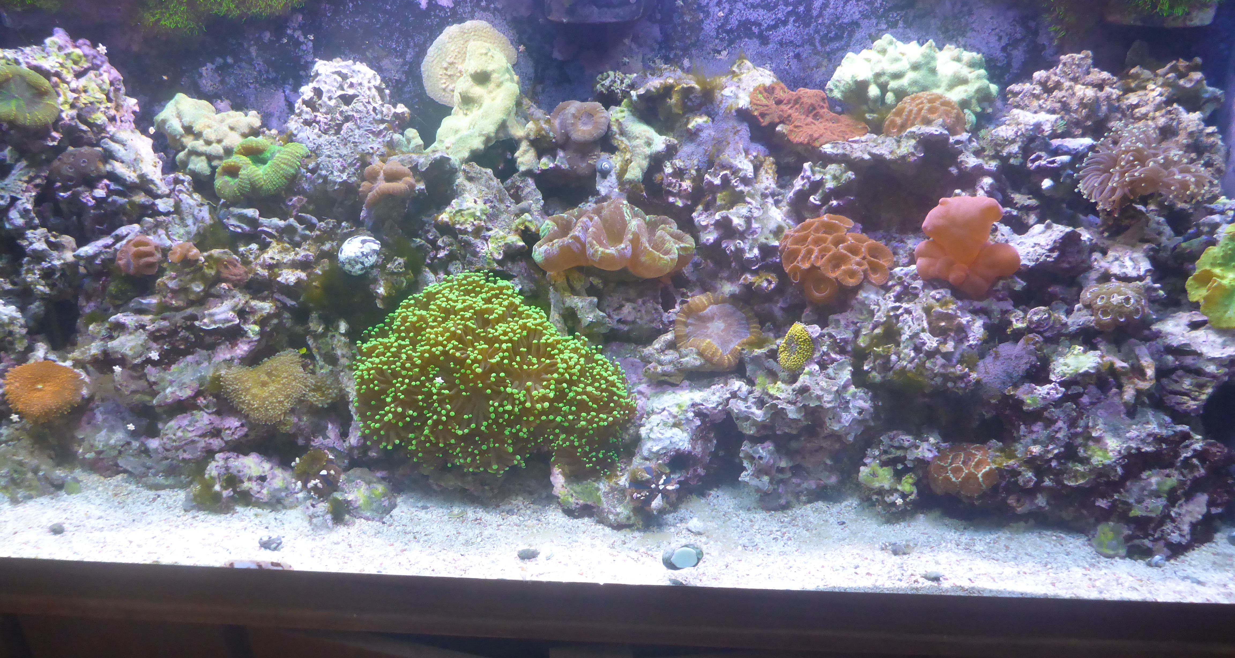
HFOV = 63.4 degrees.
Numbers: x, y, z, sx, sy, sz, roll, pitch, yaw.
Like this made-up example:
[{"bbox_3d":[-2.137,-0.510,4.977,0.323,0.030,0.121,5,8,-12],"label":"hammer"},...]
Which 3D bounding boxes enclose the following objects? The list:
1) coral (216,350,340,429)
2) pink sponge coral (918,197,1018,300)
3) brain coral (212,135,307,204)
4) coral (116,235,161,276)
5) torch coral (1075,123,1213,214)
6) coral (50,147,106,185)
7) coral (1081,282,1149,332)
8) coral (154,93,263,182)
[{"bbox_3d":[-0.324,0.058,0.955,0.115,0.073,0.070,1,26,4],"label":"coral"},{"bbox_3d":[0.310,-0.072,0.889,0.083,0.088,0.072,1,27,4],"label":"pink sponge coral"},{"bbox_3d":[-0.333,-0.149,0.936,0.079,0.055,0.068,1,27,4],"label":"brain coral"},{"bbox_3d":[-0.465,-0.071,0.968,0.039,0.040,0.033,1,26,4],"label":"coral"},{"bbox_3d":[0.458,-0.141,0.869,0.103,0.073,0.085,1,26,4],"label":"torch coral"},{"bbox_3d":[-0.523,-0.157,0.967,0.048,0.036,0.038,1,26,4],"label":"coral"},{"bbox_3d":[0.435,-0.020,0.873,0.050,0.036,0.048,1,27,4],"label":"coral"},{"bbox_3d":[-0.393,-0.185,0.962,0.090,0.080,0.080,1,27,4],"label":"coral"}]

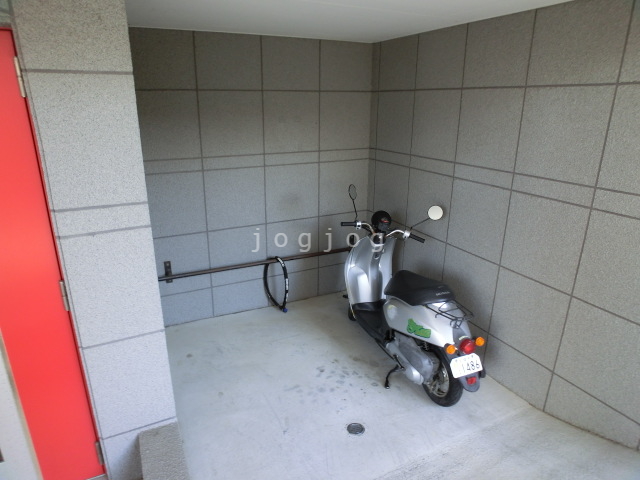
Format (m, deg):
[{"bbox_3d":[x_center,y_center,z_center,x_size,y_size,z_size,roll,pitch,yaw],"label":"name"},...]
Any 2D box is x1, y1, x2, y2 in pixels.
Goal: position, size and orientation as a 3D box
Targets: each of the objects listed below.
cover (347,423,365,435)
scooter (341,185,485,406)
[{"bbox_3d":[0.207,1.090,2.240,0.105,0.014,0.103,0,19,0],"label":"cover"},{"bbox_3d":[0.539,0.277,2.729,0.630,1.260,1.650,-7,20,-21],"label":"scooter"}]

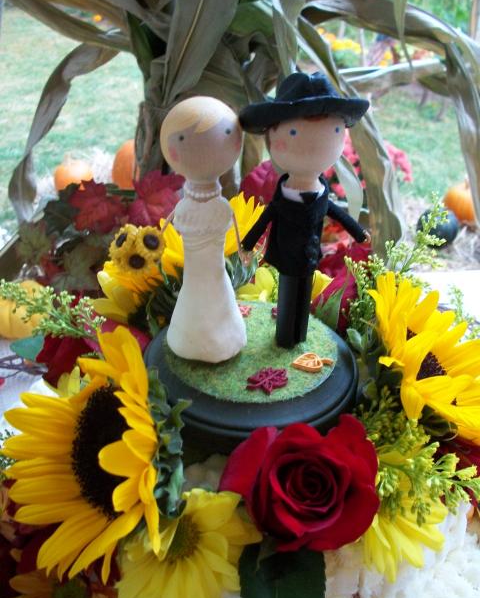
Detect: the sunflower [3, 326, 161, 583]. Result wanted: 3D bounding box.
[{"bbox_3d":[-0.073,0.072,0.298,0.042,0.113,0.108,7,23,-37],"label":"sunflower"}]

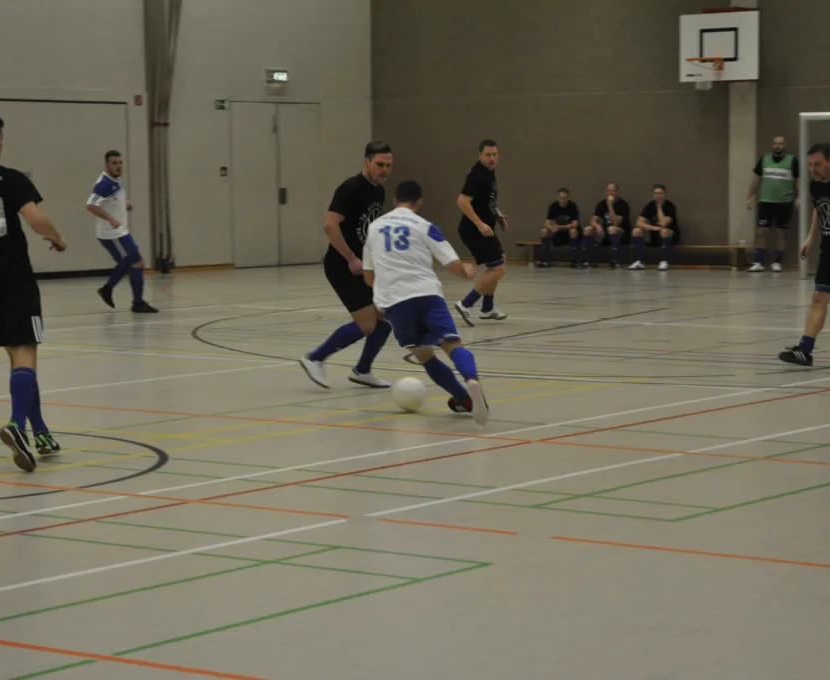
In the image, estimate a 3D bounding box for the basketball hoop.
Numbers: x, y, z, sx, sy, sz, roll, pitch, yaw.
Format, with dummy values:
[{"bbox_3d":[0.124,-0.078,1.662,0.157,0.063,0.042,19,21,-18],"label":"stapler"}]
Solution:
[{"bbox_3d":[3.902,-3.549,33.178,0.470,0.423,0.600,3,5,36],"label":"basketball hoop"}]

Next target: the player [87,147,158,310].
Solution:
[{"bbox_3d":[-3.111,-1.146,26.200,0.700,1.683,0.580,3,5,35],"label":"player"}]

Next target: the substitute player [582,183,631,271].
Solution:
[{"bbox_3d":[2.727,-1.624,35.200,0.580,1.224,0.750,2,5,32],"label":"substitute player"}]

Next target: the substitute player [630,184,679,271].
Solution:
[{"bbox_3d":[3.372,-1.576,34.800,0.600,1.181,0.750,2,5,27],"label":"substitute player"}]

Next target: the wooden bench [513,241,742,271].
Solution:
[{"bbox_3d":[3.077,-1.171,35.120,3.960,0.330,0.280,3,5,36],"label":"wooden bench"}]

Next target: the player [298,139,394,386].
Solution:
[{"bbox_3d":[-0.485,-0.537,17.500,0.600,1.726,0.720,-4,6,-42],"label":"player"}]

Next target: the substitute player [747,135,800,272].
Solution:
[{"bbox_3d":[4.932,-1.858,34.000,0.680,1.842,0.380,1,4,15],"label":"substitute player"}]

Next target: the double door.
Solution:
[{"bbox_3d":[-2.028,-2.292,36.626,0.100,2.410,2.000,3,5,36],"label":"double door"}]

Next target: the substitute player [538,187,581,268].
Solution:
[{"bbox_3d":[2.093,-1.620,35.800,0.570,1.137,0.720,1,5,22],"label":"substitute player"}]

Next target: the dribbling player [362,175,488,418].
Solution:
[{"bbox_3d":[0.072,-0.260,15.500,0.780,1.464,0.850,0,4,8],"label":"dribbling player"}]

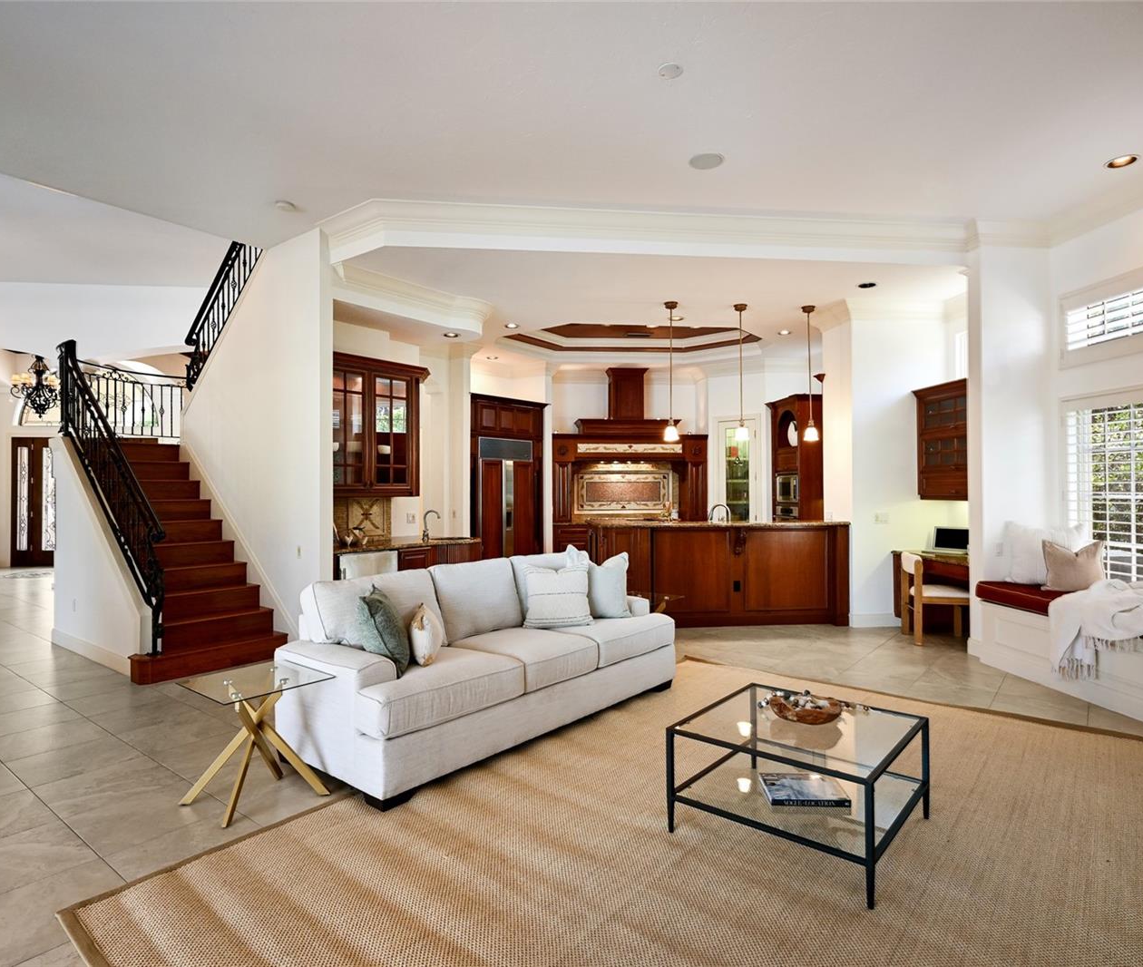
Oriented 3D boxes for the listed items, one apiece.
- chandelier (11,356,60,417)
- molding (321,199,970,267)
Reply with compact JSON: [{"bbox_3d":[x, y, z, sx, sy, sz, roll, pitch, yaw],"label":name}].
[{"bbox_3d":[-8.938,-1.649,10.850,0.780,1.050,0.780,0,0,-5],"label":"chandelier"},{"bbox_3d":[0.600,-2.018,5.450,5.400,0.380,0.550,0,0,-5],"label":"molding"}]

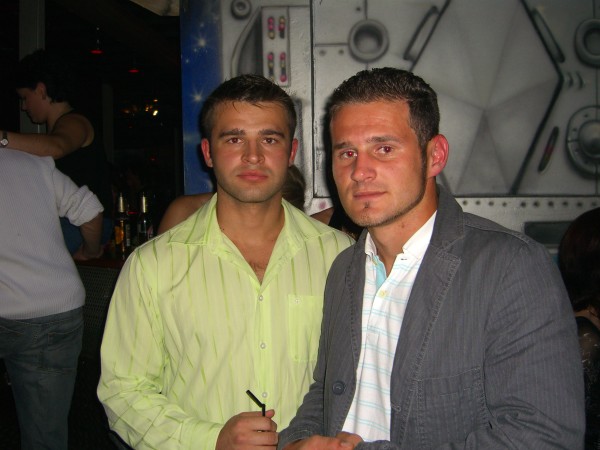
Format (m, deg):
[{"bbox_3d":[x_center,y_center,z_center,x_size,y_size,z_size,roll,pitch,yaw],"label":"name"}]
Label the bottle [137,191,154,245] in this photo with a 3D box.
[{"bbox_3d":[-0.541,0.003,2.320,0.063,0.240,0.063,-1,2,0],"label":"bottle"}]

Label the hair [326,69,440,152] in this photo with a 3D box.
[{"bbox_3d":[0.125,-0.172,1.035,0.165,0.155,0.195,-4,6,28],"label":"hair"}]

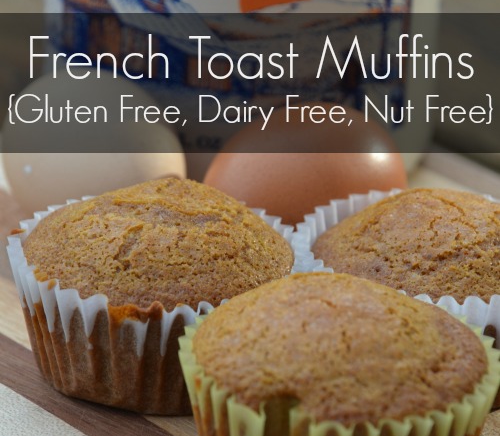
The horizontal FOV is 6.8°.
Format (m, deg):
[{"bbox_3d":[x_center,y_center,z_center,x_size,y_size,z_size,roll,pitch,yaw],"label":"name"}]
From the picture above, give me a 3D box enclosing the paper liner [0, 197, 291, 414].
[{"bbox_3d":[-0.021,0.015,0.995,0.070,0.044,0.070,3,22,0],"label":"paper liner"}]

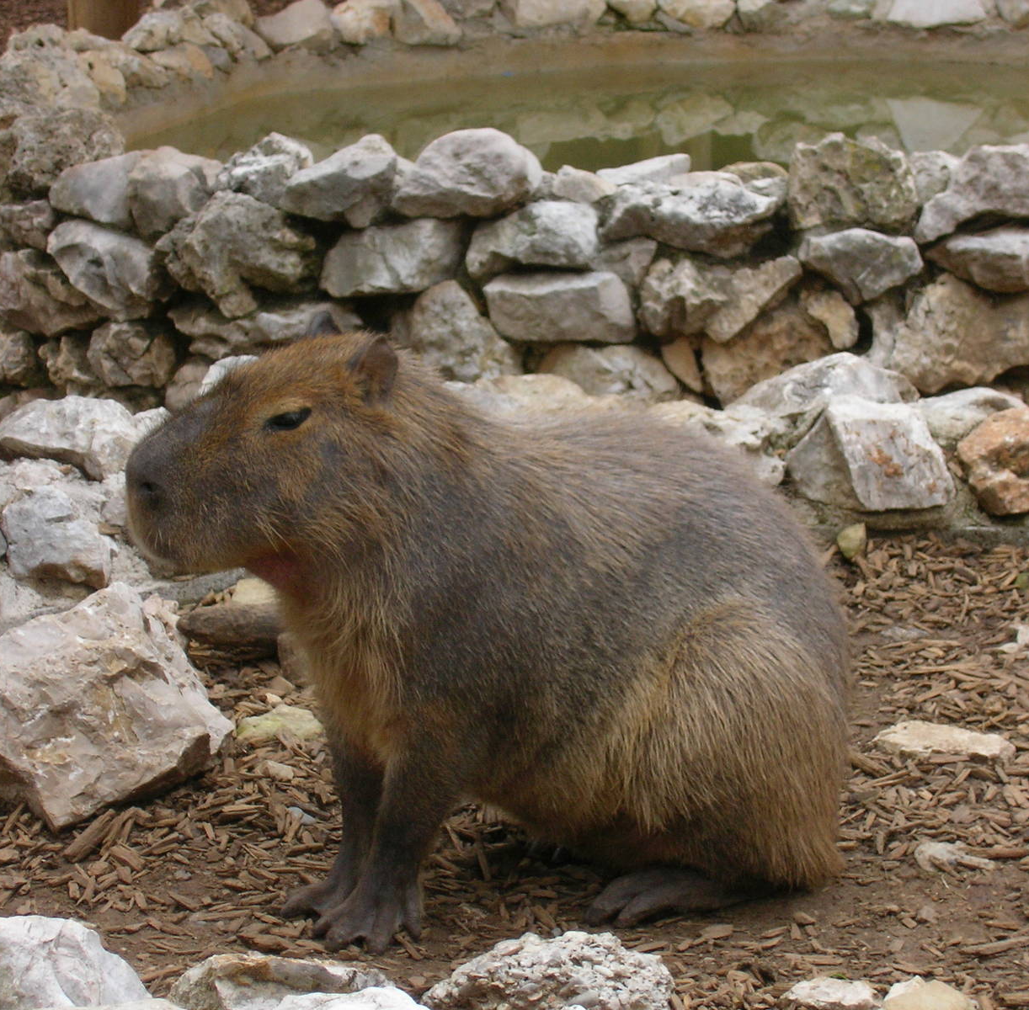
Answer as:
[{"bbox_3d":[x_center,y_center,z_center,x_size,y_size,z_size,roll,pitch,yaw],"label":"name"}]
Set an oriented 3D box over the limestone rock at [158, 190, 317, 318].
[{"bbox_3d":[-0.466,-0.426,6.895,0.216,0.203,0.200,7,15,29],"label":"limestone rock"}]

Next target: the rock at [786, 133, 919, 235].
[{"bbox_3d":[0.656,-0.622,7.921,0.257,0.196,0.218,0,12,0],"label":"rock"}]

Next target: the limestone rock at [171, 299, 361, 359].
[{"bbox_3d":[-0.417,-0.285,6.870,0.307,0.081,0.170,6,14,26],"label":"limestone rock"}]

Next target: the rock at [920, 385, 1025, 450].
[{"bbox_3d":[0.770,-0.145,6.876,0.179,0.104,0.152,0,12,0],"label":"rock"}]

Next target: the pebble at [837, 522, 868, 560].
[{"bbox_3d":[0.470,0.050,5.673,0.044,0.050,0.031,0,14,0],"label":"pebble"}]

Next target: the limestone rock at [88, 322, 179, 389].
[{"bbox_3d":[-0.625,-0.246,6.702,0.141,0.106,0.113,3,15,12],"label":"limestone rock"}]

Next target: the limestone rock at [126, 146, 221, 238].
[{"bbox_3d":[-0.651,-0.598,7.820,0.181,0.173,0.190,0,12,0],"label":"limestone rock"}]

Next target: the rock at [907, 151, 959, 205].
[{"bbox_3d":[0.723,-0.561,7.040,0.100,0.085,0.110,0,12,0],"label":"rock"}]

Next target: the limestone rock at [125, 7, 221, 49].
[{"bbox_3d":[-0.792,-1.107,9.480,0.210,0.100,0.160,-7,14,-29],"label":"limestone rock"}]

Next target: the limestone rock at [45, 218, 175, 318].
[{"bbox_3d":[-0.731,-0.425,7.377,0.205,0.155,0.160,6,13,24],"label":"limestone rock"}]

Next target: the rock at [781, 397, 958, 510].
[{"bbox_3d":[0.505,-0.073,5.814,0.238,0.140,0.171,0,14,0],"label":"rock"}]

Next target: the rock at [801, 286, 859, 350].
[{"bbox_3d":[0.521,-0.310,6.775,0.080,0.101,0.090,-5,14,-20],"label":"rock"}]

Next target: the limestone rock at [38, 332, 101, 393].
[{"bbox_3d":[-0.772,-0.249,7.116,0.110,0.092,0.088,-12,17,-41],"label":"limestone rock"}]

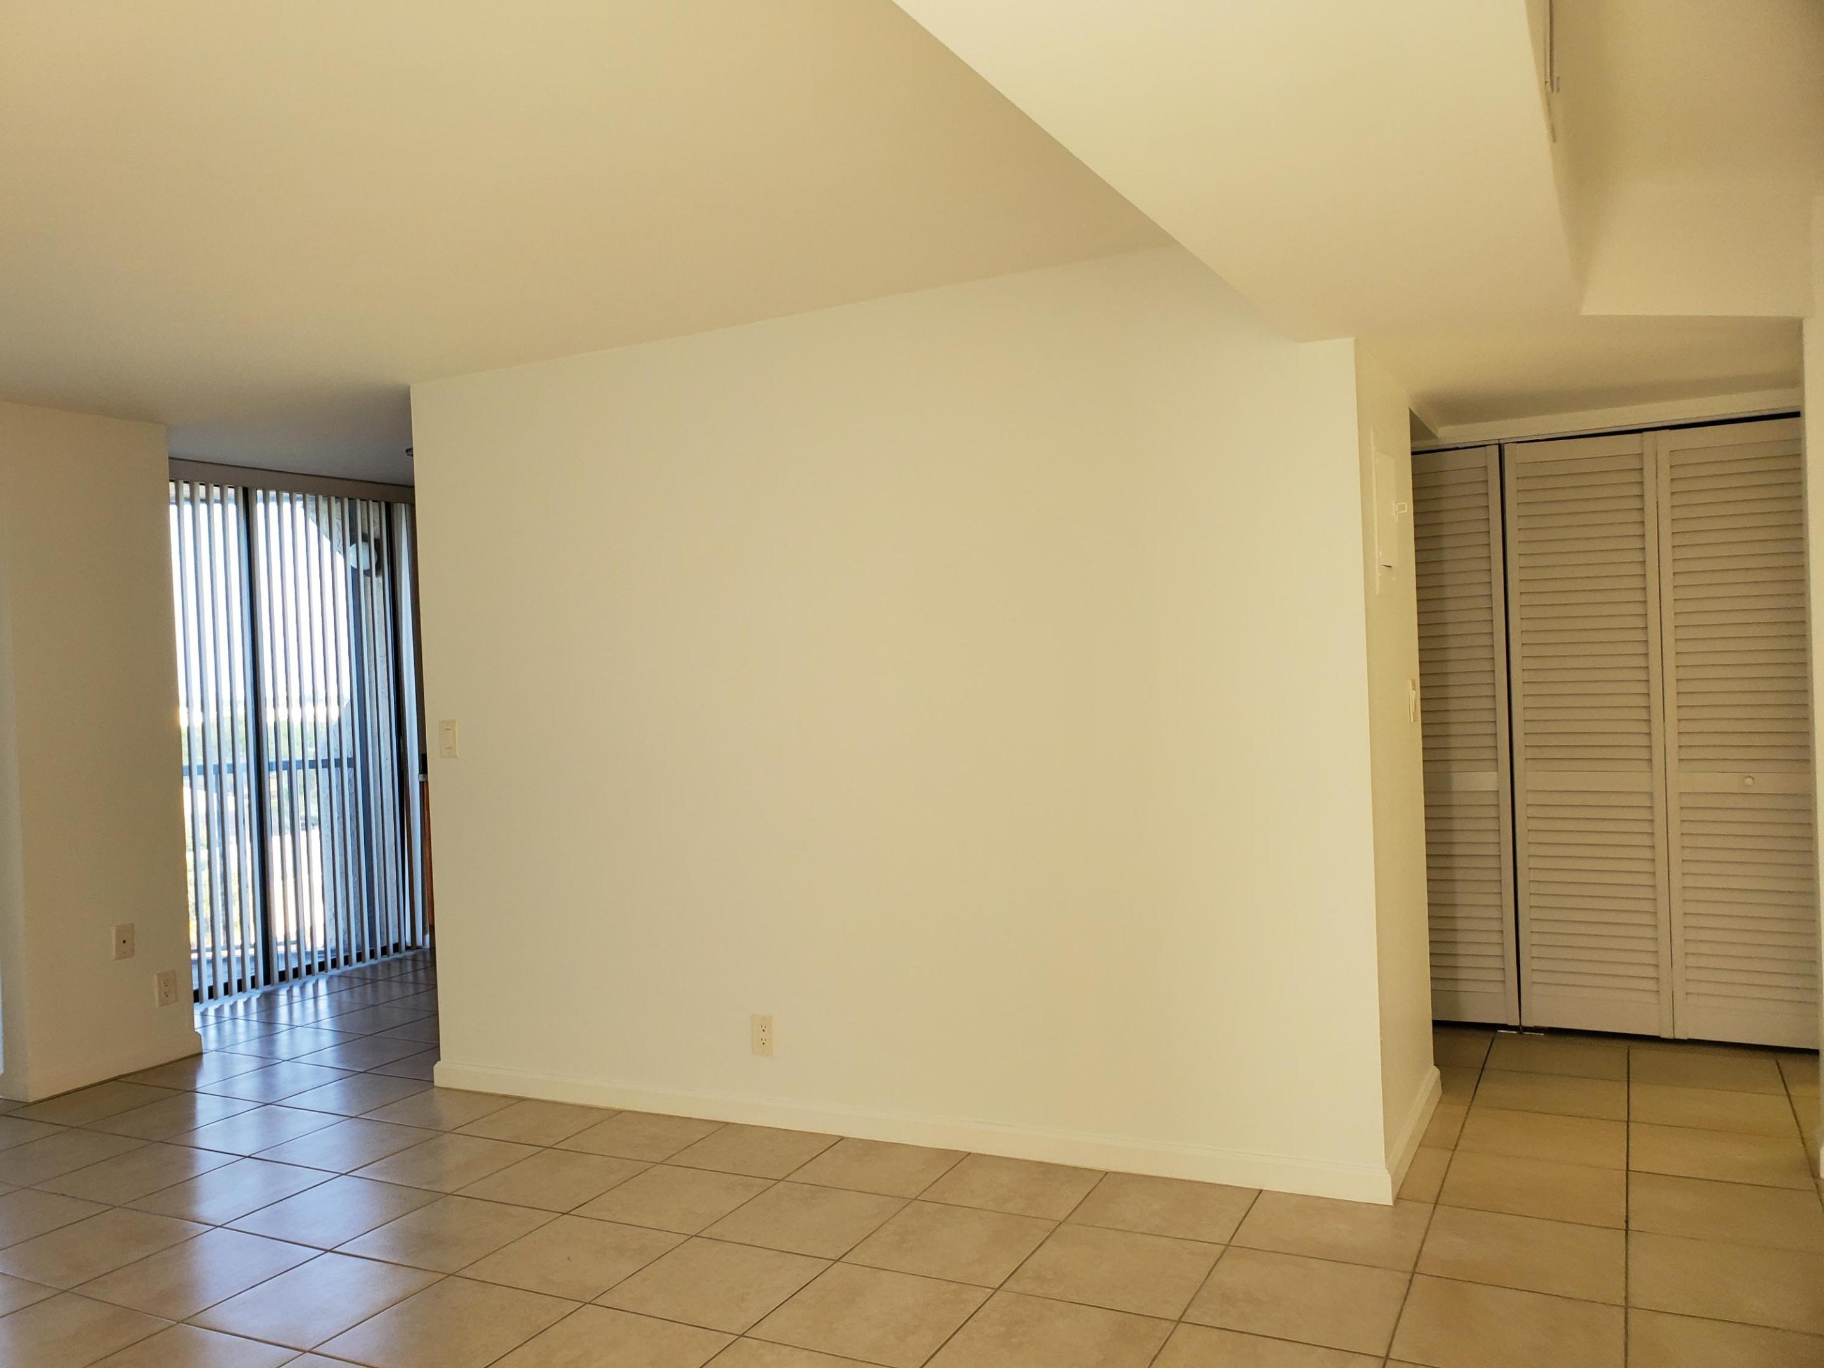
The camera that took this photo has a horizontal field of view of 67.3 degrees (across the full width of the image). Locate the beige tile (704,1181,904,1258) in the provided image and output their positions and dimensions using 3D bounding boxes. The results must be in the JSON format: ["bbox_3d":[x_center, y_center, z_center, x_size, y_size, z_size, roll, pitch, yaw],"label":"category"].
[{"bbox_3d":[-0.262,1.336,3.417,0.400,0.010,0.392,-2,0,27],"label":"beige tile"}]

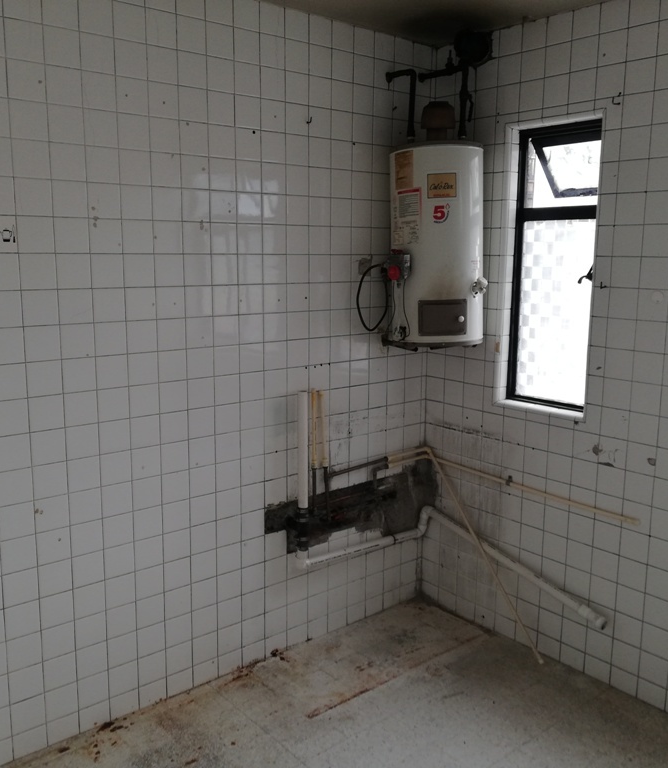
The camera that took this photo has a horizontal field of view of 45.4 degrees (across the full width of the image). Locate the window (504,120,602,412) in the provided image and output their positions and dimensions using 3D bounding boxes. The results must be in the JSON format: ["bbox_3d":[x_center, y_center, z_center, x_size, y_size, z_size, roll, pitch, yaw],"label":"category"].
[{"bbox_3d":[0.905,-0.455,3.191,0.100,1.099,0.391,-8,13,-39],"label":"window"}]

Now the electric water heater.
[{"bbox_3d":[0.419,-0.565,3.270,0.395,0.790,0.390,0,10,0],"label":"electric water heater"}]

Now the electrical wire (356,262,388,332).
[{"bbox_3d":[0.158,-0.355,3.280,0.145,0.289,0.060,-8,13,-39],"label":"electrical wire"}]

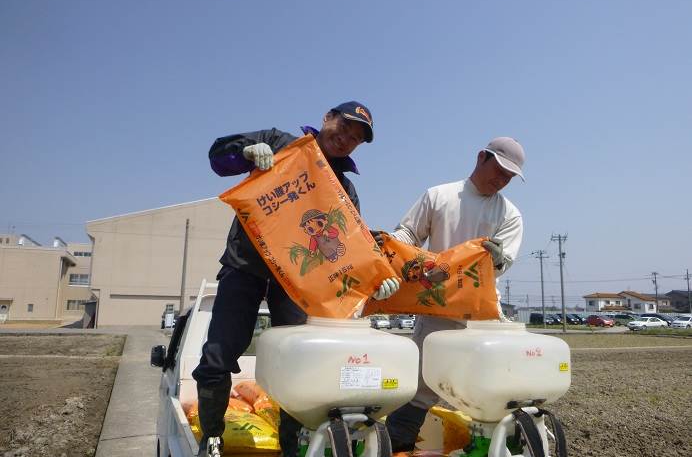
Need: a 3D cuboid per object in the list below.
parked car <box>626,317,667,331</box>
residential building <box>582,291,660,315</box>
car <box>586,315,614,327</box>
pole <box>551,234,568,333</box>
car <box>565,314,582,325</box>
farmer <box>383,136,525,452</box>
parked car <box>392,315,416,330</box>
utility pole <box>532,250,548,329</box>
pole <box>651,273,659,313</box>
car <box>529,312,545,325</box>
[{"bbox_3d":[36.200,11.468,60.122,4.550,1.430,1.700,2,-10,-11],"label":"parked car"},{"bbox_3d":[61.989,17.790,112.604,11.000,7.100,9.500,2,-10,-12],"label":"residential building"},{"bbox_3d":[33.653,12.267,66.130,1.690,1.530,3.850,2,-10,-7],"label":"car"},{"bbox_3d":[21.889,5.472,50.847,1.600,9.950,0.500,-3,-10,18],"label":"pole"},{"bbox_3d":[33.995,13.812,75.136,1.700,1.600,4.300,1,-10,-3],"label":"car"},{"bbox_3d":[0.511,0.293,2.505,0.660,1.580,0.550,4,-10,-17],"label":"farmer"},{"bbox_3d":[6.564,10.741,57.632,1.700,1.550,4.200,3,-10,-14],"label":"parked car"},{"bbox_3d":[25.174,7.728,63.847,1.750,9.950,0.500,-3,-10,18],"label":"utility pole"},{"bbox_3d":[61.355,13.817,98.885,1.300,10.400,0.400,2,-10,-9],"label":"pole"},{"bbox_3d":[30.660,14.630,80.155,1.700,1.820,4.400,-1,-10,6],"label":"car"}]

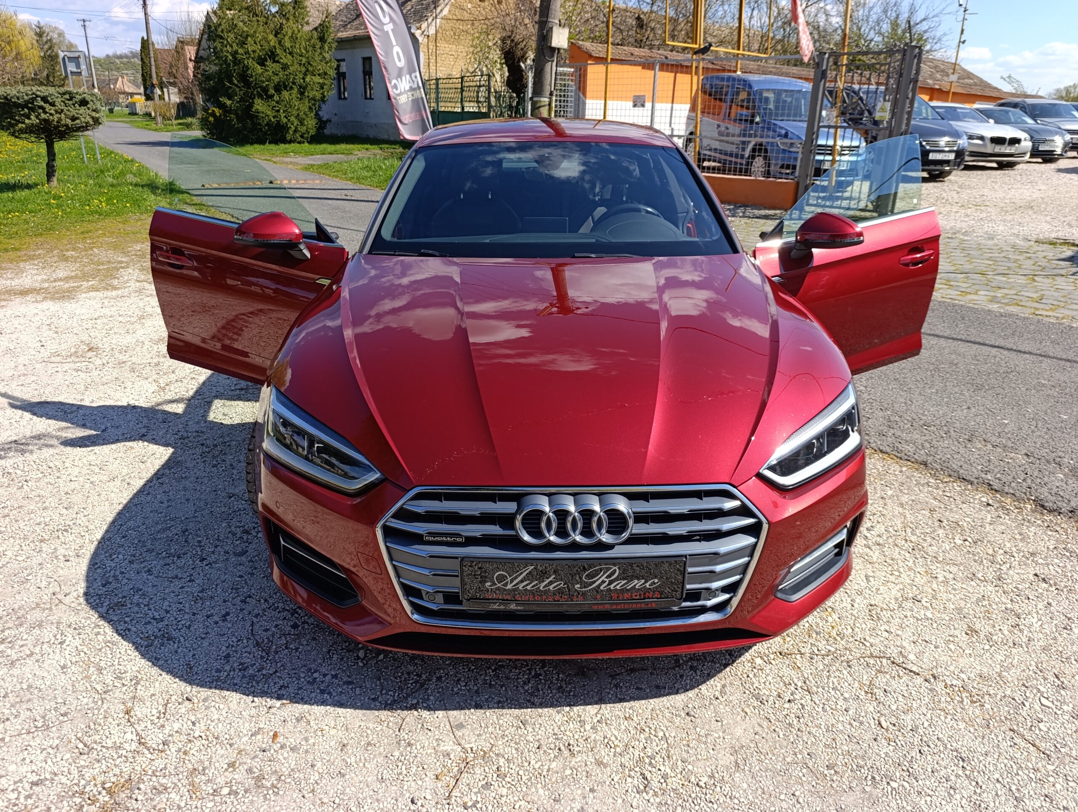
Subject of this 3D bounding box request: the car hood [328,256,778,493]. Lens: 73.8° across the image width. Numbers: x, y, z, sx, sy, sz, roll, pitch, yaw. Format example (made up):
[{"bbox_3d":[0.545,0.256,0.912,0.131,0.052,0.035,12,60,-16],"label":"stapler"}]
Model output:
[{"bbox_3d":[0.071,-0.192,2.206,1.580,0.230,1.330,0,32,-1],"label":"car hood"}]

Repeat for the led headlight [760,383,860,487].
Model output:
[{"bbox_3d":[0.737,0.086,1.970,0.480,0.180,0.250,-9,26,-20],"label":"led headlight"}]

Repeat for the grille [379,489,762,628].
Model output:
[{"bbox_3d":[0.083,0.370,1.724,0.945,0.390,0.150,0,20,-1],"label":"grille"}]

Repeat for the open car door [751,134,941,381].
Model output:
[{"bbox_3d":[1.441,-0.650,3.341,1.360,1.120,0.360,-15,28,-30],"label":"open car door"}]

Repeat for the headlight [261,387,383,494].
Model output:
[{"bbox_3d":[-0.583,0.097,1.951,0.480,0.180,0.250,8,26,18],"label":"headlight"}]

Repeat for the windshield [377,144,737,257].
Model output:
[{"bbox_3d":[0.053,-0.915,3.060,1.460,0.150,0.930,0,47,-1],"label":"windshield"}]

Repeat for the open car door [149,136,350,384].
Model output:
[{"bbox_3d":[-1.359,-0.651,3.355,1.390,1.120,0.360,15,28,30],"label":"open car door"}]

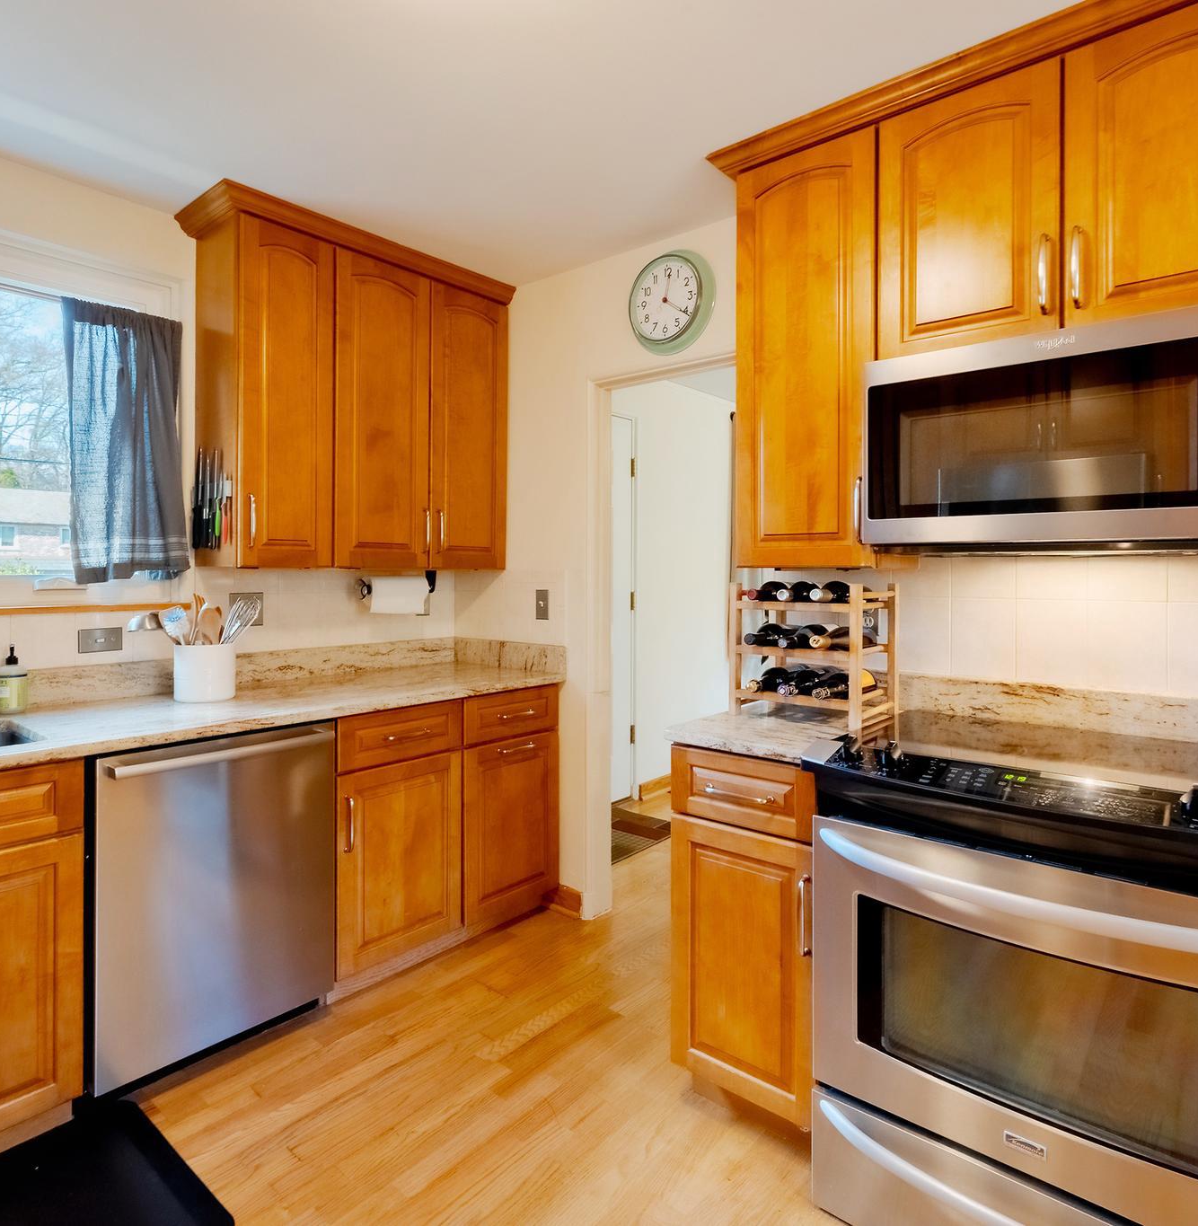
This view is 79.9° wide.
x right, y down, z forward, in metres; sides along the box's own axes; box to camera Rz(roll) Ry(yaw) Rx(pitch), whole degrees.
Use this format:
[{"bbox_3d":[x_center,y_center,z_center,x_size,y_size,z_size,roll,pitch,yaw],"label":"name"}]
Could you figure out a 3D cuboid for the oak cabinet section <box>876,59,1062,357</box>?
[{"bbox_3d":[0.920,-0.885,1.746,0.380,0.590,0.310,2,3,37],"label":"oak cabinet section"}]

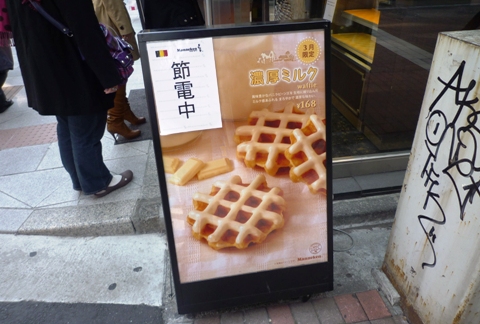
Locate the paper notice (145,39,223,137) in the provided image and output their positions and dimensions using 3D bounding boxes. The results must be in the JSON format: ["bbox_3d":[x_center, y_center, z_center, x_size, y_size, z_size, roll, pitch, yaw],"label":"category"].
[{"bbox_3d":[-0.179,-0.247,1.145,0.210,0.297,0.008,-7,15,-6],"label":"paper notice"}]

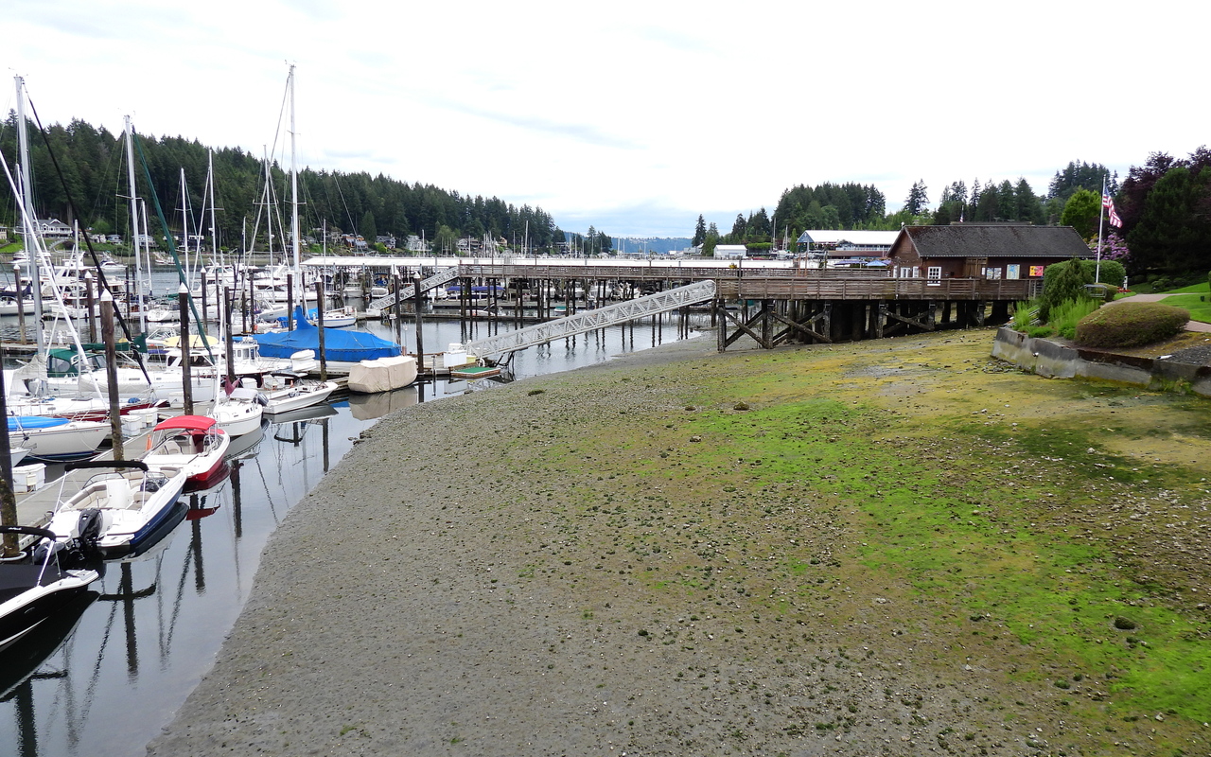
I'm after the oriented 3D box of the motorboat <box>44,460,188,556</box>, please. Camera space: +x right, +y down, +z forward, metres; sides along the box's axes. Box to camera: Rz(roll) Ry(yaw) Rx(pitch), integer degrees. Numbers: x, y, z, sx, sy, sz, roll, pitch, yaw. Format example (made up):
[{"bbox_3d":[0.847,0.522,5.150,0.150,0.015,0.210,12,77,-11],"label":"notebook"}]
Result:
[{"bbox_3d":[-14.350,3.579,25.903,2.550,2.250,6.300,0,9,-2],"label":"motorboat"}]

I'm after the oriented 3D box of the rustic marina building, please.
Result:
[{"bbox_3d":[28.200,-8.796,61.984,12.600,4.900,6.100,0,9,-2],"label":"rustic marina building"}]

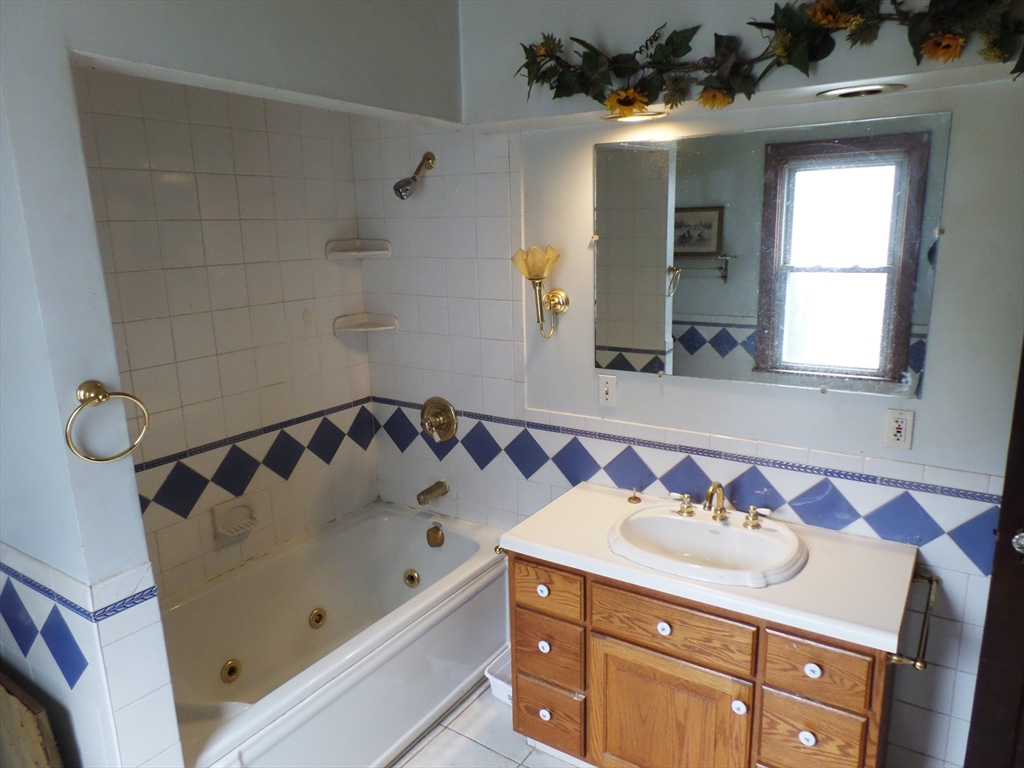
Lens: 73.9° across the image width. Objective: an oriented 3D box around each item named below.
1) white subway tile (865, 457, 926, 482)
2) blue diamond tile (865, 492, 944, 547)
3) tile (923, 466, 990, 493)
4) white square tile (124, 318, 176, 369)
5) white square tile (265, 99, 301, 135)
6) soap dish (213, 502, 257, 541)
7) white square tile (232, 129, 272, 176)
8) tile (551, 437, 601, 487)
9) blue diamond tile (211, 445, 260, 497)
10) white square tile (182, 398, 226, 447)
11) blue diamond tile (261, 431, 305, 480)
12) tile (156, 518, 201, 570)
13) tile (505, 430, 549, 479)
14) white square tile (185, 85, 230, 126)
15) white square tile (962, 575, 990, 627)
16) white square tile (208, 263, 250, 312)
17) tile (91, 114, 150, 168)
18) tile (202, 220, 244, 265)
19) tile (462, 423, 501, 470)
[{"bbox_3d":[1.112,0.247,1.982,0.153,0.047,0.010,7,15,32],"label":"white subway tile"},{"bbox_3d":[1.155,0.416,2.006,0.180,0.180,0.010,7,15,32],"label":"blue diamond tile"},{"bbox_3d":[1.255,0.266,1.921,0.155,0.048,0.010,7,16,31],"label":"tile"},{"bbox_3d":[-1.177,-0.132,2.215,0.010,0.153,0.153,7,15,32],"label":"white square tile"},{"bbox_3d":[-0.860,-0.996,2.553,0.010,0.115,0.151,7,15,32],"label":"white square tile"},{"bbox_3d":[-1.019,0.509,2.553,0.090,0.118,0.158,8,16,33],"label":"soap dish"},{"bbox_3d":[-0.941,-0.832,2.454,0.010,0.150,0.150,8,16,33],"label":"white square tile"},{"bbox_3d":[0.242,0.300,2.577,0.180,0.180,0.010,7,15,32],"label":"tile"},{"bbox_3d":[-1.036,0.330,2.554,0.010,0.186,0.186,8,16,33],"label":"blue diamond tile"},{"bbox_3d":[-1.096,0.140,2.427,0.010,0.155,0.151,8,16,33],"label":"white square tile"},{"bbox_3d":[-0.911,0.285,2.723,0.010,0.216,0.216,7,15,32],"label":"blue diamond tile"},{"bbox_3d":[-1.179,0.567,2.415,0.013,0.153,0.152,8,16,33],"label":"tile"},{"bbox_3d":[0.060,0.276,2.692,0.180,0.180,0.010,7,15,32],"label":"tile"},{"bbox_3d":[-1.025,-0.951,2.292,0.010,0.153,0.153,7,15,32],"label":"white square tile"},{"bbox_3d":[1.380,0.629,1.932,0.151,0.155,0.010,7,16,31],"label":"white square tile"},{"bbox_3d":[-1.016,-0.345,2.436,0.010,0.152,0.151,7,15,32],"label":"white square tile"},{"bbox_3d":[-1.191,-0.739,2.076,0.010,0.152,0.151,7,15,32],"label":"tile"},{"bbox_3d":[-1.020,-0.497,2.403,0.010,0.150,0.150,8,16,33],"label":"tile"},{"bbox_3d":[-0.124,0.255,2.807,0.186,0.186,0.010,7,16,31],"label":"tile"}]

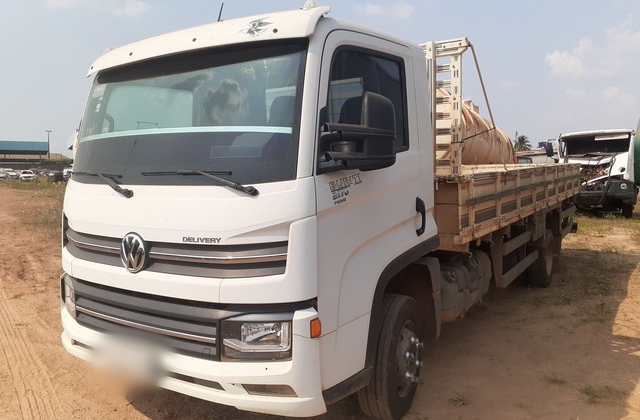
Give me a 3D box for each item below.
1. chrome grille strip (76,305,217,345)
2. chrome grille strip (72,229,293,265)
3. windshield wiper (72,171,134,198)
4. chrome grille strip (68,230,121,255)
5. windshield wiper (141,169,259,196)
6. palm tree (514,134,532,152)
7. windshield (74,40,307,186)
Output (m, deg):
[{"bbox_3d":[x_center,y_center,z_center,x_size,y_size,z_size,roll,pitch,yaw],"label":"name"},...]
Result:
[{"bbox_3d":[-0.998,0.609,2.679,1.210,0.050,0.070,2,6,34],"label":"chrome grille strip"},{"bbox_3d":[-0.965,0.204,2.703,1.860,0.080,0.200,2,6,34],"label":"chrome grille strip"},{"bbox_3d":[-1.312,-0.161,2.956,0.810,0.140,0.100,3,7,42],"label":"windshield wiper"},{"bbox_3d":[-1.378,0.193,2.976,0.820,0.060,0.080,4,7,44],"label":"chrome grille strip"},{"bbox_3d":[-0.629,-0.132,2.512,0.800,0.140,0.100,2,6,28],"label":"windshield wiper"},{"bbox_3d":[42.668,-12.343,105.313,3.900,6.894,3.900,1,6,22],"label":"palm tree"},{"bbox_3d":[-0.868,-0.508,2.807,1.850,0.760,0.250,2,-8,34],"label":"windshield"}]

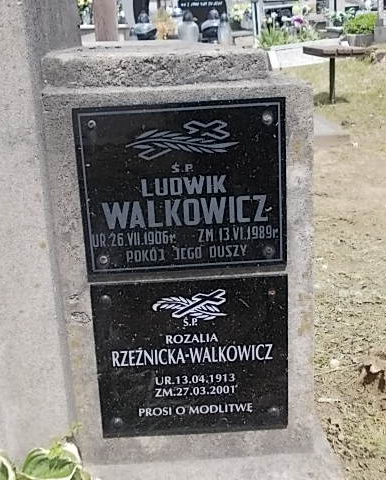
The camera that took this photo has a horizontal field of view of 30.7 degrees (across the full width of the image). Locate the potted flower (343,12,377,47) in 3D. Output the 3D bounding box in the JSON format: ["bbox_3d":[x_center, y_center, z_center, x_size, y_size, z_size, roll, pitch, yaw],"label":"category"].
[{"bbox_3d":[2.152,-2.684,9.000,0.450,0.440,0.440,1,18,13],"label":"potted flower"}]

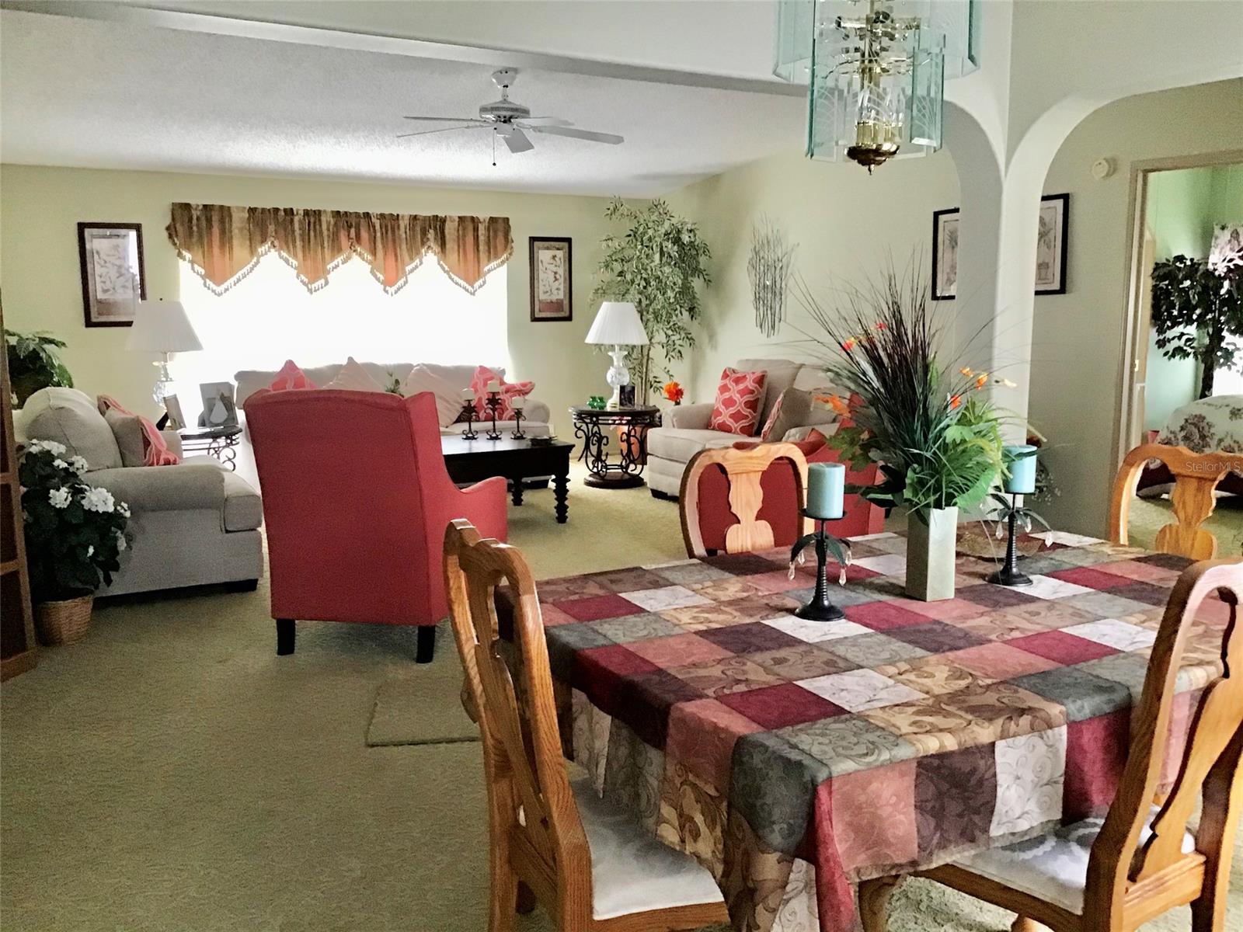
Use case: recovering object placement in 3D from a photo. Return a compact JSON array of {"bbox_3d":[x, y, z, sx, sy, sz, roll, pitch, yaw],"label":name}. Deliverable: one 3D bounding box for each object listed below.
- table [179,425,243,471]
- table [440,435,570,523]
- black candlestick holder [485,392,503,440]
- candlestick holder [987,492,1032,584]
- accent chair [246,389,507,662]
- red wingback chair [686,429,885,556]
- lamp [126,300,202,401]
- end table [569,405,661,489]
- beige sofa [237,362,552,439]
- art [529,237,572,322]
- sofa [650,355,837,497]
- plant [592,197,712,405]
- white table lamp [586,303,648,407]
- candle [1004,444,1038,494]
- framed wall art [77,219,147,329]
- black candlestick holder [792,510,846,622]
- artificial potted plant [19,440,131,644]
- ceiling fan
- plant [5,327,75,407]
[{"bbox_3d":[-2.803,0.044,7.311,0.680,0.565,0.680,-5,10,-30],"label":"table"},{"bbox_3d":[-1.020,0.113,7.105,1.235,0.494,0.795,-5,10,-30],"label":"table"},{"bbox_3d":[-0.851,-0.335,7.425,0.123,0.309,0.123,0,8,0],"label":"black candlestick holder"},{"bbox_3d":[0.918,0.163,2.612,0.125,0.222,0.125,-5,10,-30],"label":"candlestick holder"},{"bbox_3d":[-0.998,0.192,4.609,0.770,1.060,0.870,2,8,11],"label":"accent chair"},{"bbox_3d":[0.955,0.021,5.779,0.870,1.060,0.770,3,9,20],"label":"red wingback chair"},{"bbox_3d":[-2.979,-0.662,7.284,0.480,0.830,0.480,-5,10,-30],"label":"lamp"},{"bbox_3d":[-0.049,-0.147,8.578,0.690,0.584,0.690,0,8,0],"label":"end table"},{"bbox_3d":[-1.675,-0.276,8.223,2.180,0.930,0.994,-5,10,-30],"label":"beige sofa"},{"bbox_3d":[-0.611,-1.602,9.586,0.401,0.720,0.035,-4,9,-28],"label":"art"},{"bbox_3d":[0.992,-0.206,7.640,1.037,0.966,1.676,-5,10,-30],"label":"sofa"},{"bbox_3d":[0.247,-1.156,9.615,0.950,2.281,0.850,-4,9,-28],"label":"plant"},{"bbox_3d":[-0.033,-0.832,8.418,0.476,0.818,0.476,0,8,0],"label":"white table lamp"},{"bbox_3d":[0.928,0.007,2.588,0.078,0.105,0.078,-5,10,-30],"label":"candle"},{"bbox_3d":[-3.642,-1.367,7.987,0.417,0.739,0.035,-4,9,-28],"label":"framed wall art"},{"bbox_3d":[0.421,0.205,2.333,0.122,0.222,0.122,0,9,0],"label":"black candlestick holder"},{"bbox_3d":[-2.275,0.305,4.660,0.420,0.822,0.420,-4,9,-28],"label":"artificial potted plant"},{"bbox_3d":[-0.607,-1.917,5.862,1.310,0.340,1.310,-4,9,-28],"label":"ceiling fan"},{"bbox_3d":[-3.651,-0.587,6.900,0.520,0.540,0.500,-5,10,-30],"label":"plant"}]

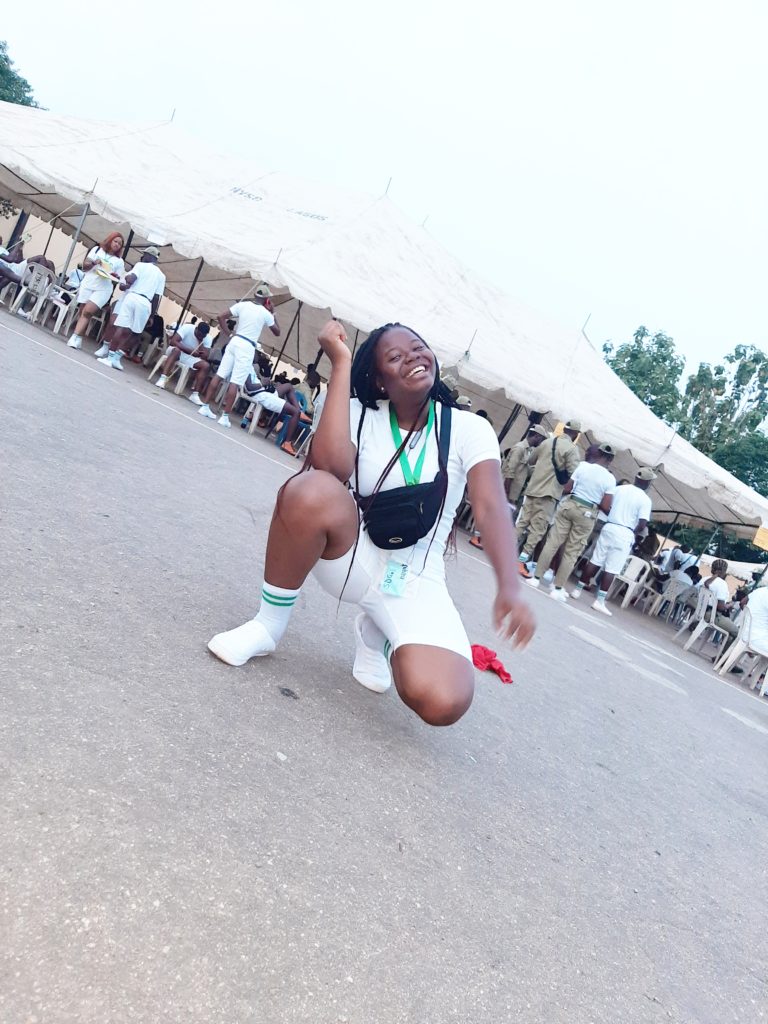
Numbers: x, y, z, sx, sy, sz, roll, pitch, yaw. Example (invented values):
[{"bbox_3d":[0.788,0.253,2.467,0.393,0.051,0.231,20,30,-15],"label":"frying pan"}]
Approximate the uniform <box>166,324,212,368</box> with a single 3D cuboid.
[{"bbox_3d":[-2.927,-2.512,11.460,0.580,0.630,0.580,22,6,-28],"label":"uniform"}]

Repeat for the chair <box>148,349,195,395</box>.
[{"bbox_3d":[-3.138,-2.275,11.647,0.520,0.820,0.540,24,5,-10],"label":"chair"}]

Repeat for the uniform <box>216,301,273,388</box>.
[{"bbox_3d":[-1.819,-2.200,10.100,0.600,1.030,0.380,25,6,6],"label":"uniform"}]

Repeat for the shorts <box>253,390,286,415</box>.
[{"bbox_3d":[-1.614,-1.530,10.750,0.500,0.260,0.400,25,5,1],"label":"shorts"}]

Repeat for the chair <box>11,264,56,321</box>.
[{"bbox_3d":[-5.401,-3.395,11.893,0.560,0.820,0.560,23,6,-22],"label":"chair"}]

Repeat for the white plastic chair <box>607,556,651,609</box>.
[{"bbox_3d":[3.828,1.050,12.023,0.460,0.810,0.530,29,6,34],"label":"white plastic chair"}]

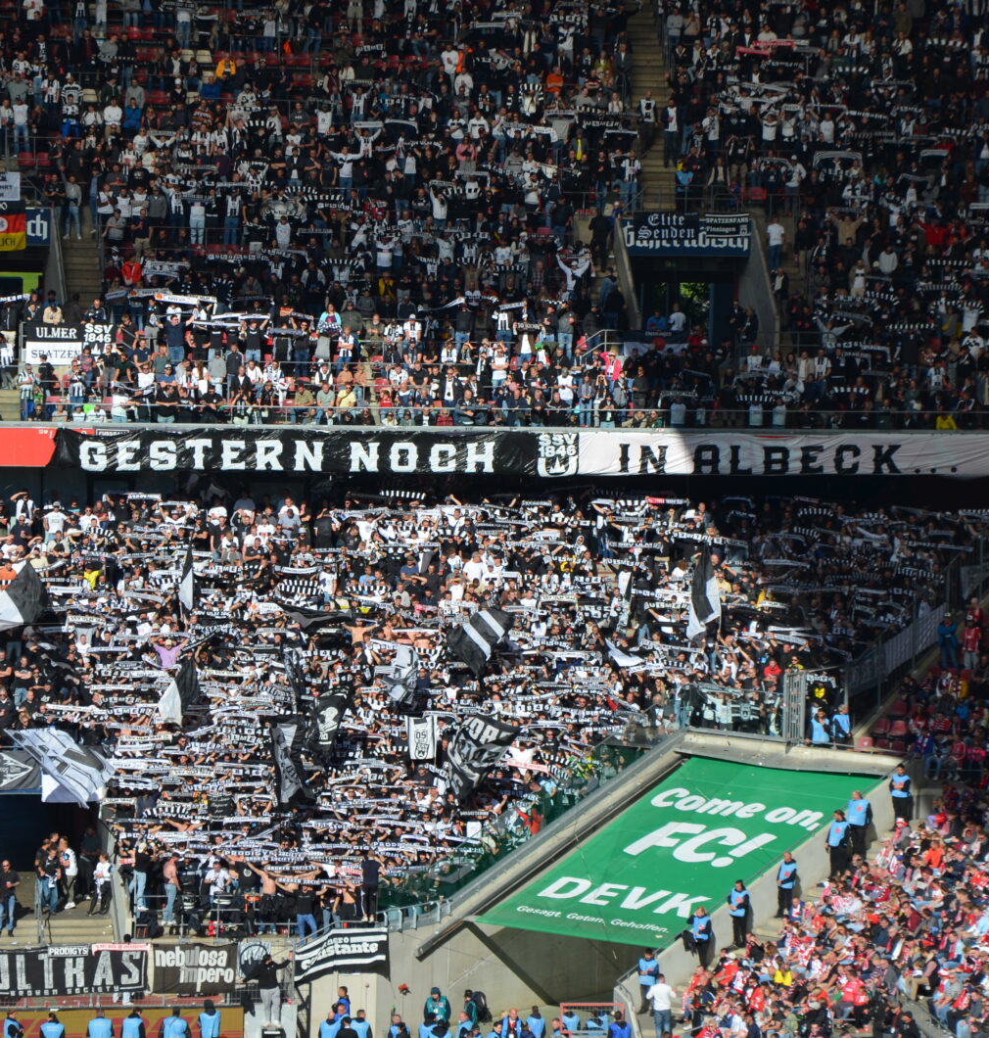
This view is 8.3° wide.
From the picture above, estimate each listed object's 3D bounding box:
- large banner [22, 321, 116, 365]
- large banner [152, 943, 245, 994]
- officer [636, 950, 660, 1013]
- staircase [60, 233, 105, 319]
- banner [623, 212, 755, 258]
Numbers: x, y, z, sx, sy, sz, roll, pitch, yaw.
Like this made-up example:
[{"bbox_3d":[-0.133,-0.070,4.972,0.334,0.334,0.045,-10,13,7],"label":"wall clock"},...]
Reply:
[{"bbox_3d":[-11.711,-4.831,187.500,2.600,1.170,0.100,0,6,-8],"label":"large banner"},{"bbox_3d":[-7.412,11.268,171.000,2.320,1.240,0.100,0,6,-8],"label":"large banner"},{"bbox_3d":[3.942,11.877,175.000,0.580,1.640,0.400,3,6,18],"label":"officer"},{"bbox_3d":[-11.493,-6.714,190.300,1.150,2.250,3.200,0,6,-8],"label":"staircase"},{"bbox_3d":[5.510,-8.111,194.300,3.650,1.200,0.100,0,6,-8],"label":"banner"}]

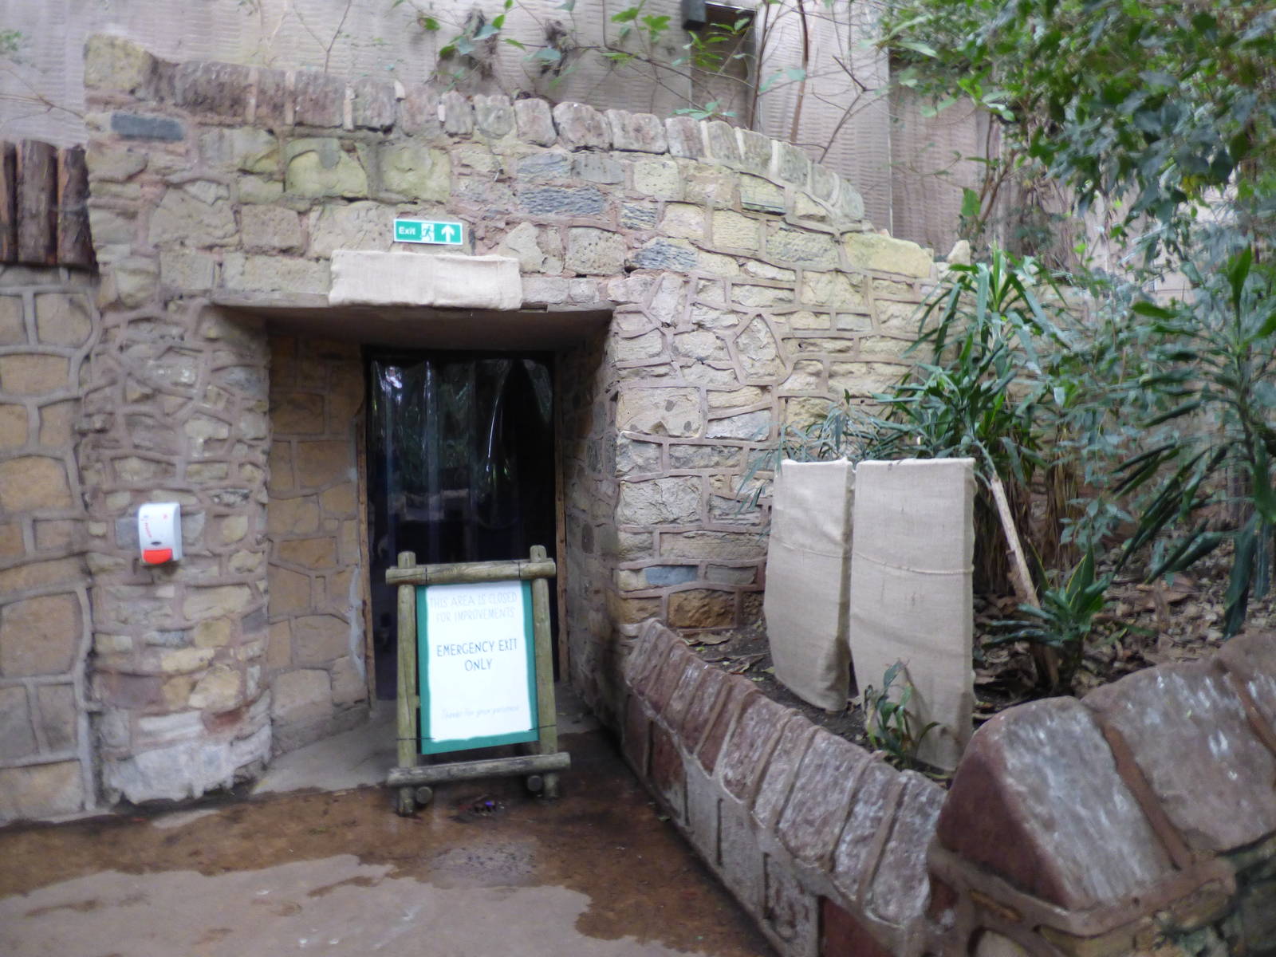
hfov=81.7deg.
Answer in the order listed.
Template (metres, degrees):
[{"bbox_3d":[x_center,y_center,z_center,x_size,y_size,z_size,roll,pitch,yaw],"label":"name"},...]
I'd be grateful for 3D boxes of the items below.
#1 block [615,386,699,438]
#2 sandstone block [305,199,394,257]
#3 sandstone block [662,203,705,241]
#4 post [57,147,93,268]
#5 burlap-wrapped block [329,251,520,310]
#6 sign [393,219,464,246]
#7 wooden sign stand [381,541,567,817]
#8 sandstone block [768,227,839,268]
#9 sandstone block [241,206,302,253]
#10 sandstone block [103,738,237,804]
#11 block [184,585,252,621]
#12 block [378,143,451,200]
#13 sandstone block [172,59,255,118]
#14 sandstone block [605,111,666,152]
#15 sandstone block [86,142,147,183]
[{"bbox_3d":[0.090,-0.327,3.681,0.412,0.251,0.140,-1,1,-12],"label":"block"},{"bbox_3d":[-1.295,-1.105,3.361,0.349,0.241,0.200,-1,1,-14],"label":"sandstone block"},{"bbox_3d":[0.187,-1.227,3.588,0.219,0.157,0.150,-1,2,-18],"label":"sandstone block"},{"bbox_3d":[-2.151,-1.035,2.820,0.115,0.460,0.115,-1,2,-17],"label":"post"},{"bbox_3d":[-0.942,-0.879,3.304,0.806,0.210,0.080,-1,1,-14],"label":"burlap-wrapped block"},{"bbox_3d":[-0.947,-1.115,3.341,0.300,0.100,0.012,-1,1,-11],"label":"sign"},{"bbox_3d":[-0.686,0.789,3.171,0.720,0.970,0.520,-1,1,-12],"label":"wooden sign stand"},{"bbox_3d":[0.815,-1.183,3.845,0.434,0.163,0.160,-1,2,-23],"label":"sandstone block"},{"bbox_3d":[-1.598,-1.079,3.263,0.245,0.198,0.160,-1,2,-10],"label":"sandstone block"},{"bbox_3d":[-1.964,1.218,3.154,0.496,0.223,0.160,-1,1,-12],"label":"sandstone block"},{"bbox_3d":[-1.696,0.498,3.018,0.252,0.120,0.140,-1,2,-14],"label":"block"},{"bbox_3d":[-1.011,-1.365,3.363,0.304,0.239,0.170,-1,2,-10],"label":"block"},{"bbox_3d":[-1.833,-1.650,3.242,0.305,0.234,0.250,-1,1,-14],"label":"sandstone block"},{"bbox_3d":[-0.026,-1.629,3.546,0.280,0.187,0.200,-1,2,-10],"label":"sandstone block"},{"bbox_3d":[-2.169,-1.305,3.128,0.217,0.159,0.180,-1,1,-14],"label":"sandstone block"}]

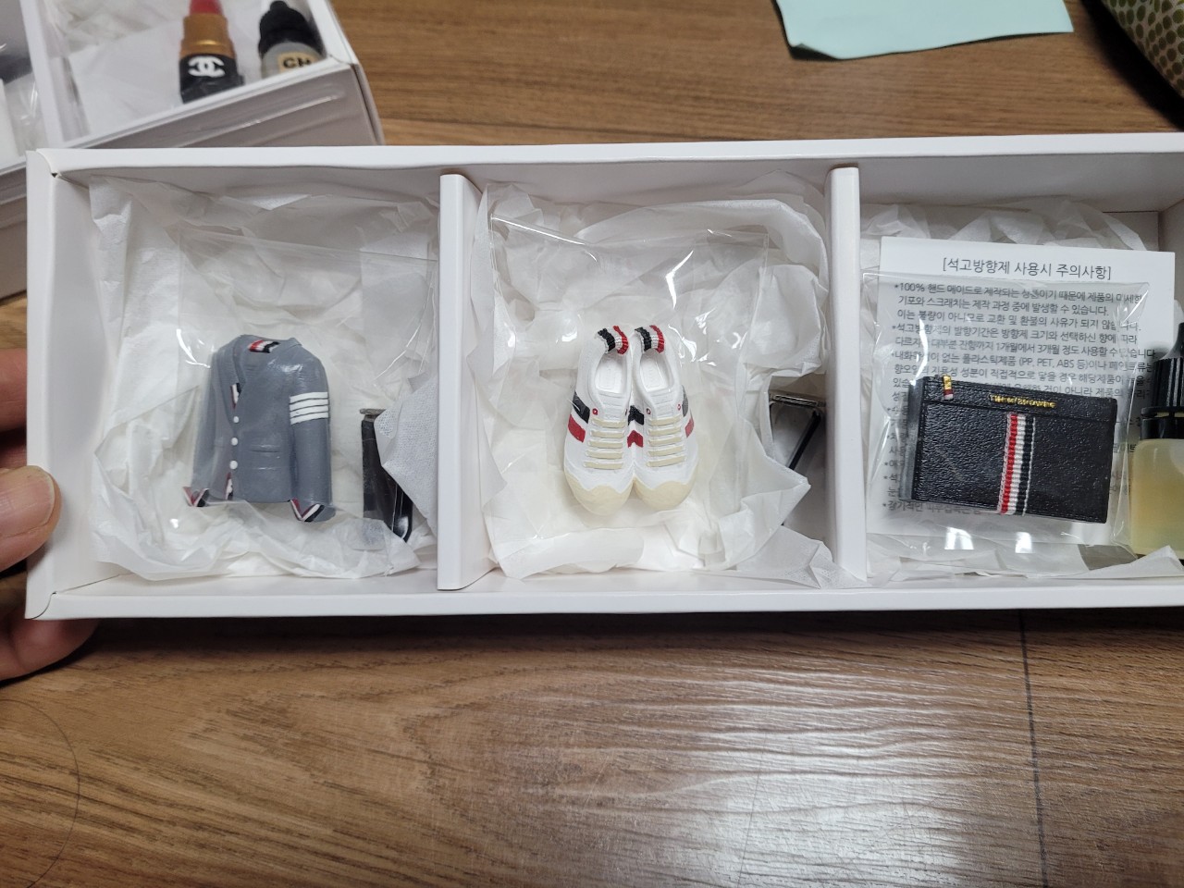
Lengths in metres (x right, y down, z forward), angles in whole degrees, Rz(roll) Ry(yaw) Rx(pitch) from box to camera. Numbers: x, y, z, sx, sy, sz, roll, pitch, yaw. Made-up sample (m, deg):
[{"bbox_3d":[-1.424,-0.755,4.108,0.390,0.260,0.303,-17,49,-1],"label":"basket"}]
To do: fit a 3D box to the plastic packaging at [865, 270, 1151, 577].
[{"bbox_3d":[0.105,-0.004,0.228,0.070,0.017,0.073,2,87,2],"label":"plastic packaging"}]

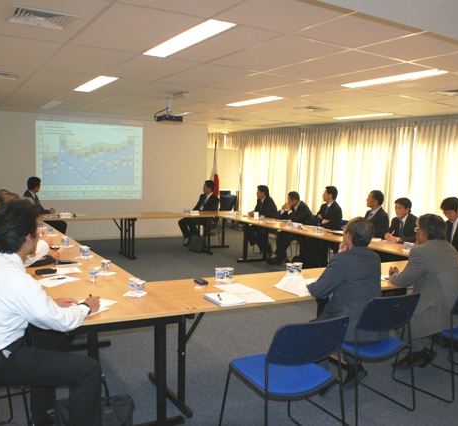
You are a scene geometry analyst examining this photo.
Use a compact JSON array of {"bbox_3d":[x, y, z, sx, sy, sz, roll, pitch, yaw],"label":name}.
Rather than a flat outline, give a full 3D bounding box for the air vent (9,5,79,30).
[{"bbox_3d":[-1.252,-1.301,3.180,0.400,0.050,0.400,-2,6,-31],"label":"air vent"}]

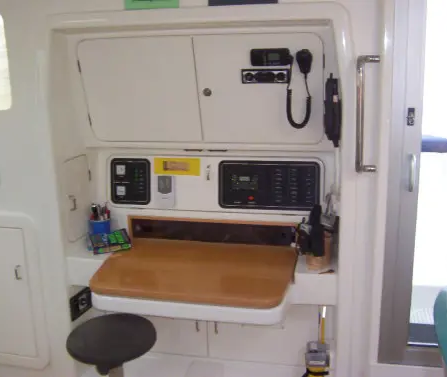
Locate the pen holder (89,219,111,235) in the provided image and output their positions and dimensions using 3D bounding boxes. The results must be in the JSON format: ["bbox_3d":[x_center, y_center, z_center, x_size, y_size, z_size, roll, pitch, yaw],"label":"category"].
[{"bbox_3d":[-0.542,0.195,2.297,0.090,0.113,0.090,2,10,12],"label":"pen holder"}]

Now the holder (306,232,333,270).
[{"bbox_3d":[0.368,0.238,2.006,0.090,0.130,0.090,2,10,12],"label":"holder"}]

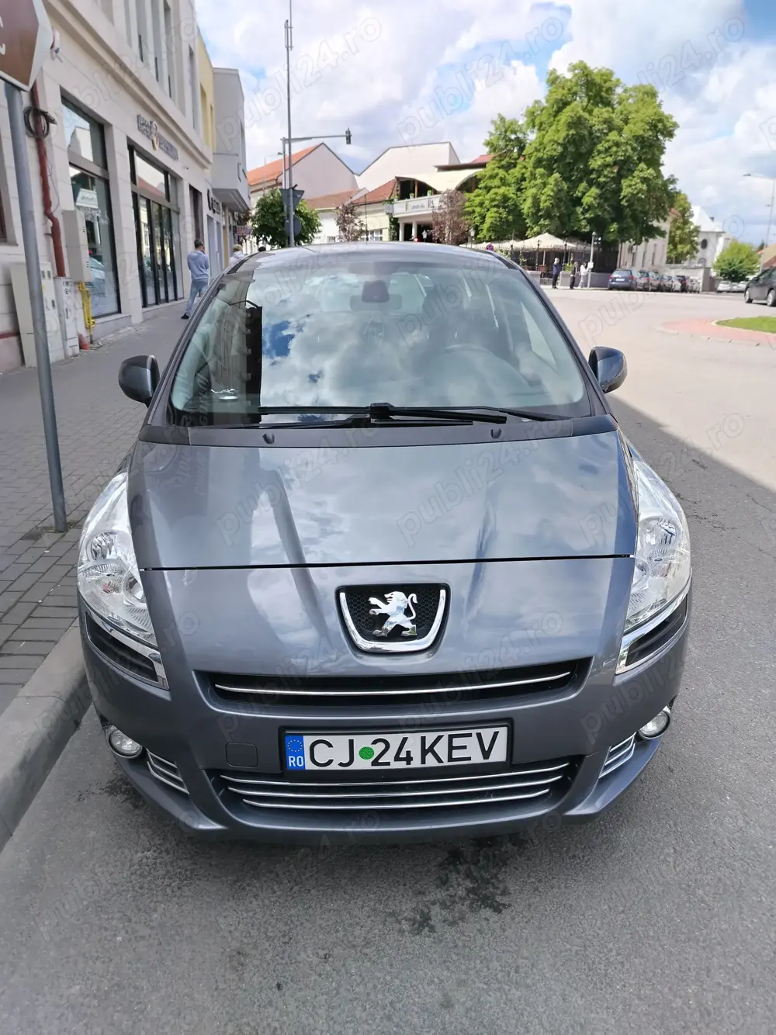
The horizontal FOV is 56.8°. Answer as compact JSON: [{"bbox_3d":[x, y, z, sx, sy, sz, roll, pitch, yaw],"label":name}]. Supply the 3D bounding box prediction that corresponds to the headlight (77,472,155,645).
[{"bbox_3d":[-0.709,0.100,1.941,0.250,0.290,0.480,-4,21,-9],"label":"headlight"}]

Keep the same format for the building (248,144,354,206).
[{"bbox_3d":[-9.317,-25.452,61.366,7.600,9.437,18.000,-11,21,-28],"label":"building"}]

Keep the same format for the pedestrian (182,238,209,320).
[{"bbox_3d":[-4.453,-5.511,16.716,0.520,1.730,0.550,2,19,2],"label":"pedestrian"}]

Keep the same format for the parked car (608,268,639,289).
[{"bbox_3d":[16.147,-16.270,48.612,1.780,1.470,4.350,10,22,21],"label":"parked car"}]

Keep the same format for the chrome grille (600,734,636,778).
[{"bbox_3d":[0.588,0.602,1.836,0.140,0.080,0.050,-13,24,-29],"label":"chrome grille"}]

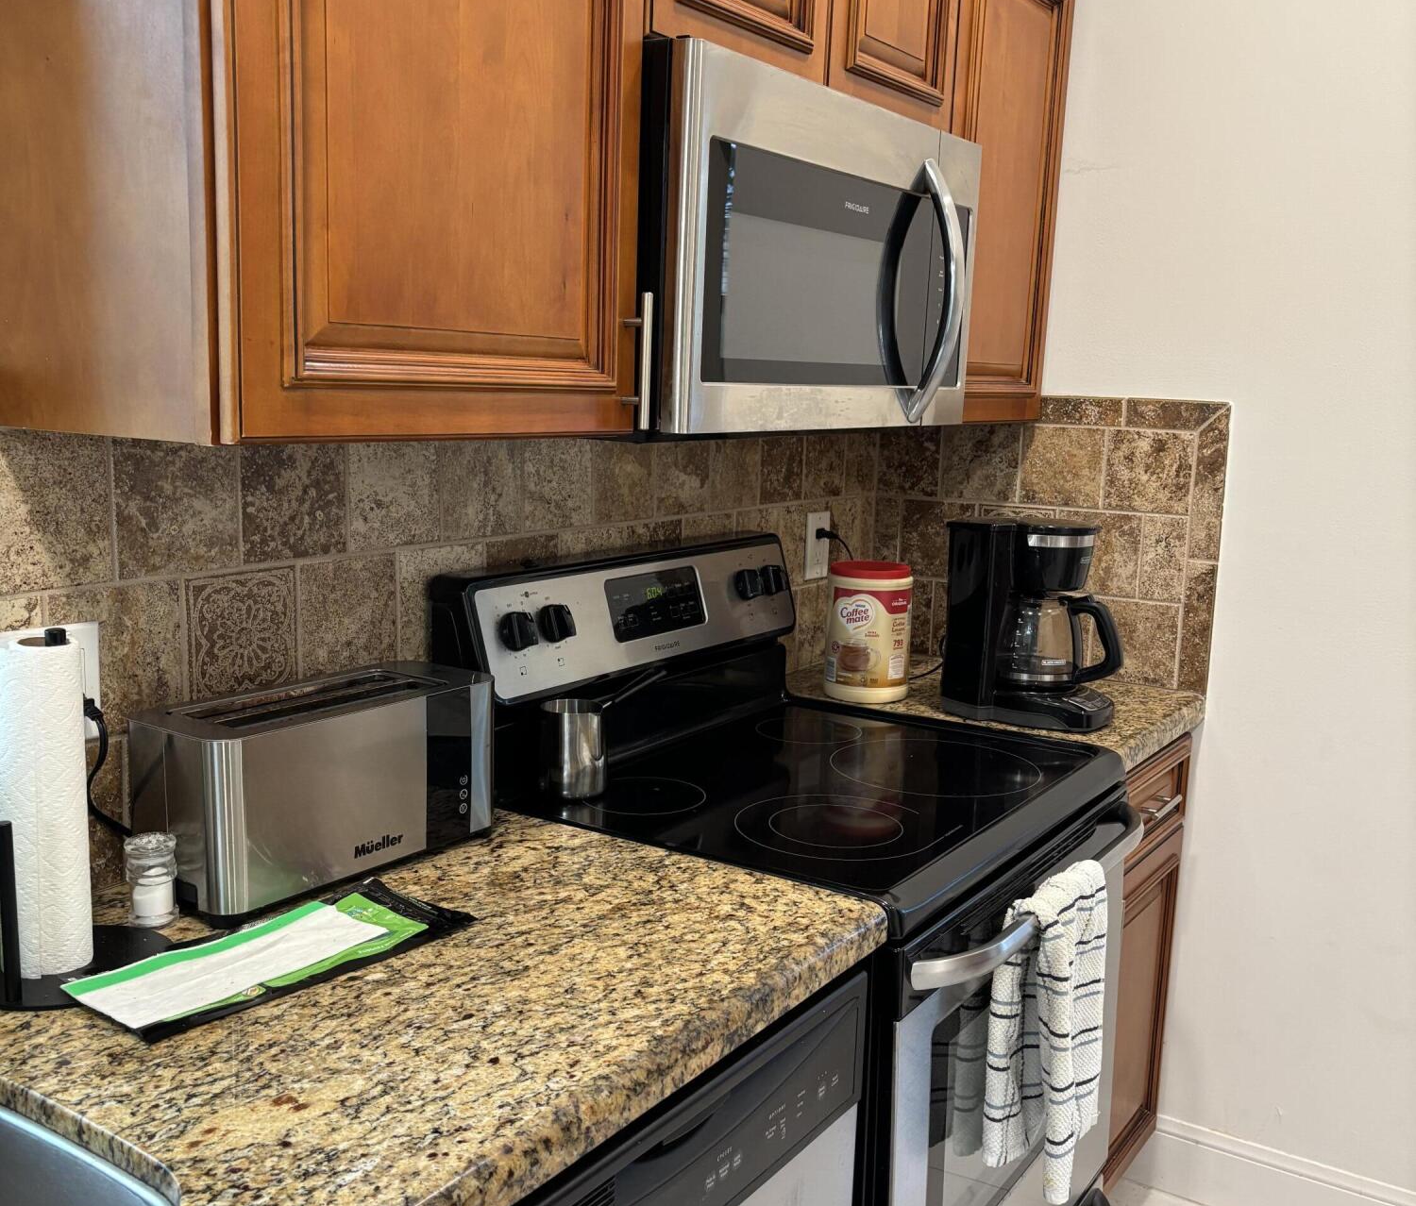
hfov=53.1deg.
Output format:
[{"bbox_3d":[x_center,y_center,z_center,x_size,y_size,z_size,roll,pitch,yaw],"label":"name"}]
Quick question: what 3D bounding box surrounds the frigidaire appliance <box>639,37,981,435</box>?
[{"bbox_3d":[0.037,-0.438,1.876,0.400,0.411,0.757,8,11,33],"label":"frigidaire appliance"}]

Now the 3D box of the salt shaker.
[{"bbox_3d":[-0.520,0.257,1.326,0.047,0.077,0.047,8,11,33],"label":"salt shaker"}]

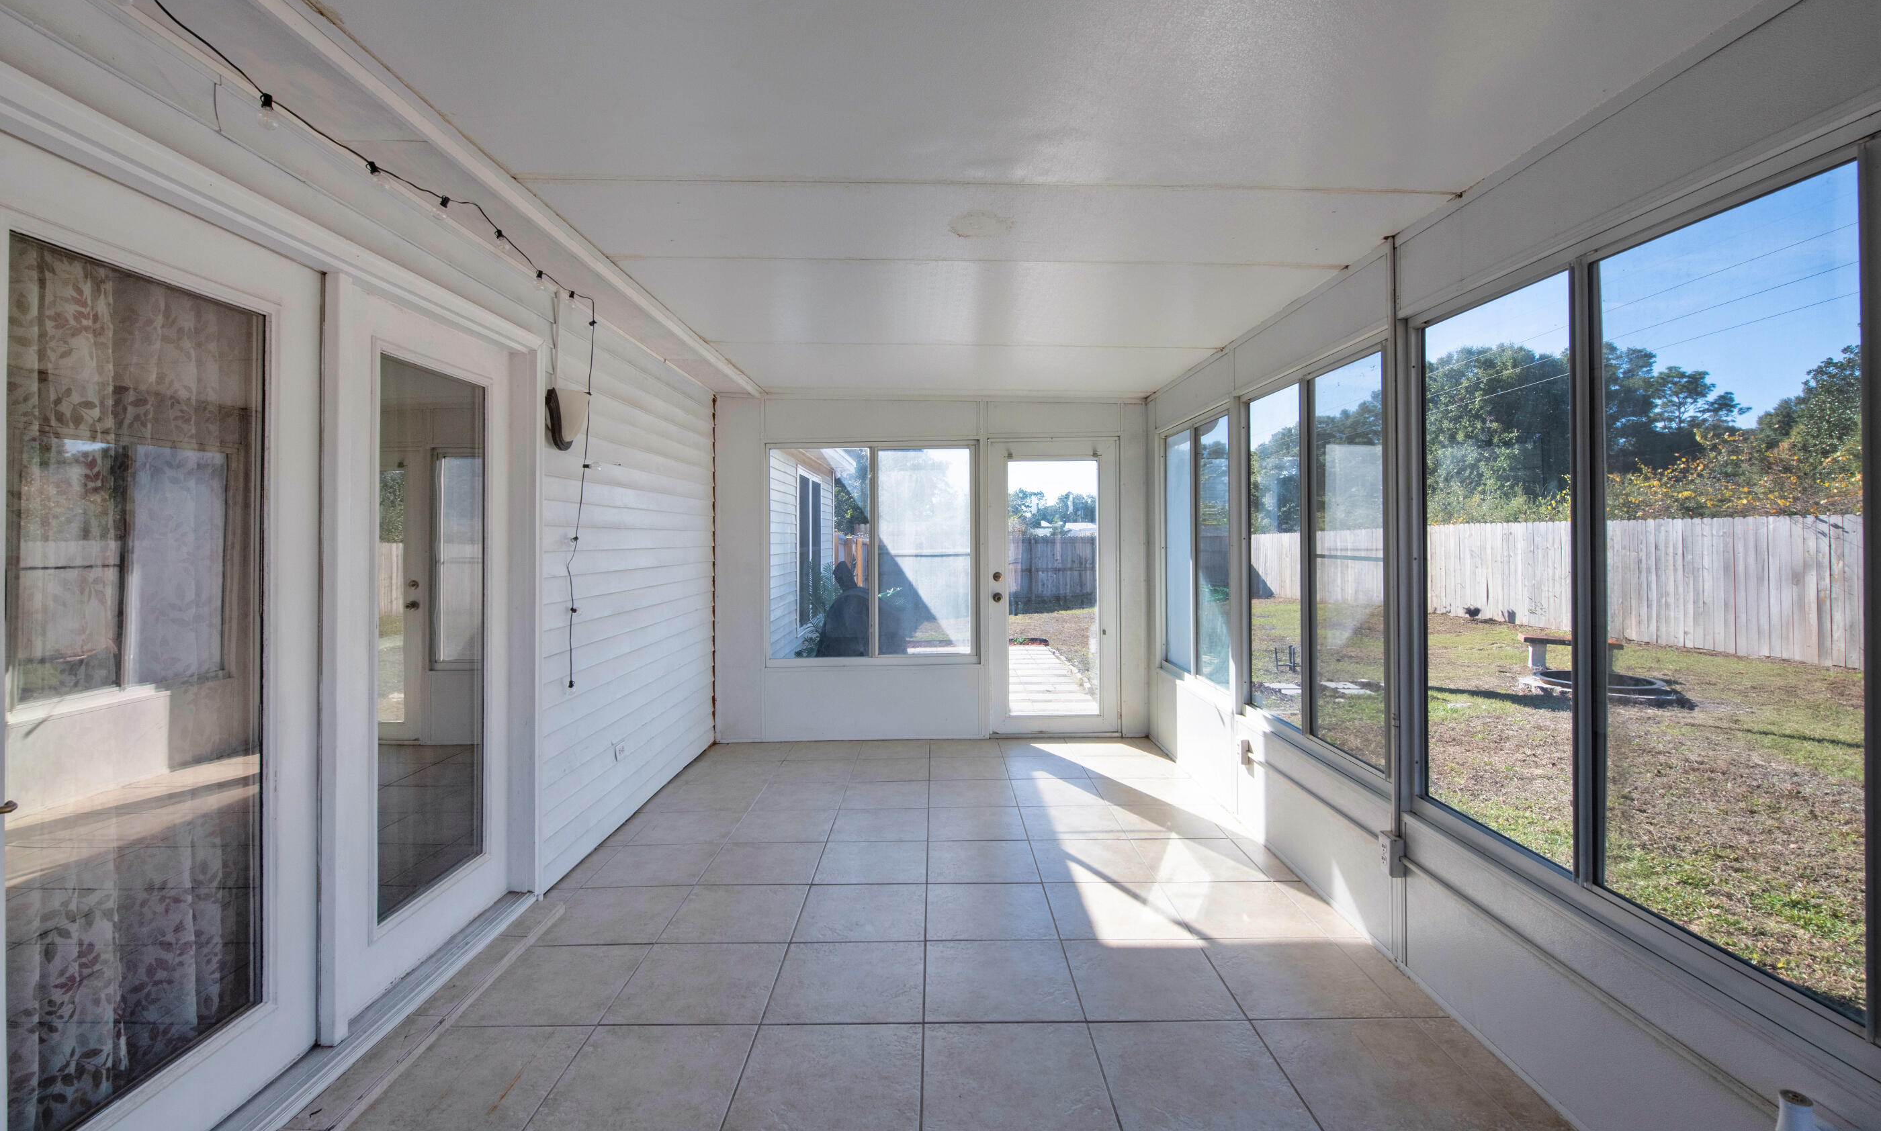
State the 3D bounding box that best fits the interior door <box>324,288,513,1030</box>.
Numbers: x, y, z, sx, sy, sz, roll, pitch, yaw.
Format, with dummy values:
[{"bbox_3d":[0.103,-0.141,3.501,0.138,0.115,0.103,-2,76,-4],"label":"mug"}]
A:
[{"bbox_3d":[-1.627,0.228,2.310,0.050,2.020,0.820,0,0,0],"label":"interior door"}]

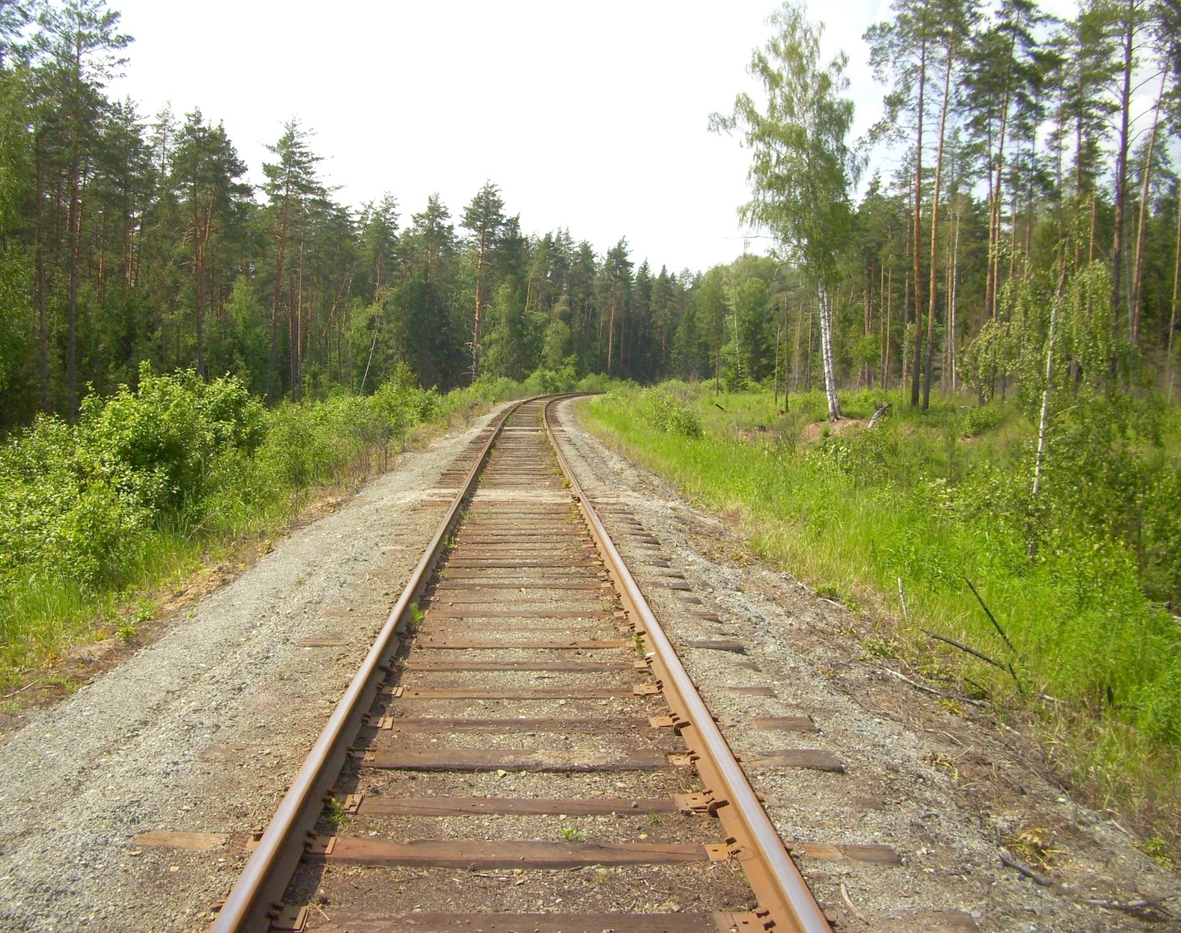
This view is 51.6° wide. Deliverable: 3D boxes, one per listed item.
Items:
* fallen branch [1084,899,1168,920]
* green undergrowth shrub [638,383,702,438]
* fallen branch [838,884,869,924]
[{"bbox_3d":[1.759,1.419,3.955,0.290,0.045,0.120,1,4,-3],"label":"fallen branch"},{"bbox_3d":[2.153,-1.430,33.000,1.750,1.750,1.600,1,4,-3],"label":"green undergrowth shrub"},{"bbox_3d":[0.817,1.357,3.828,0.050,0.025,0.300,1,4,-3],"label":"fallen branch"}]

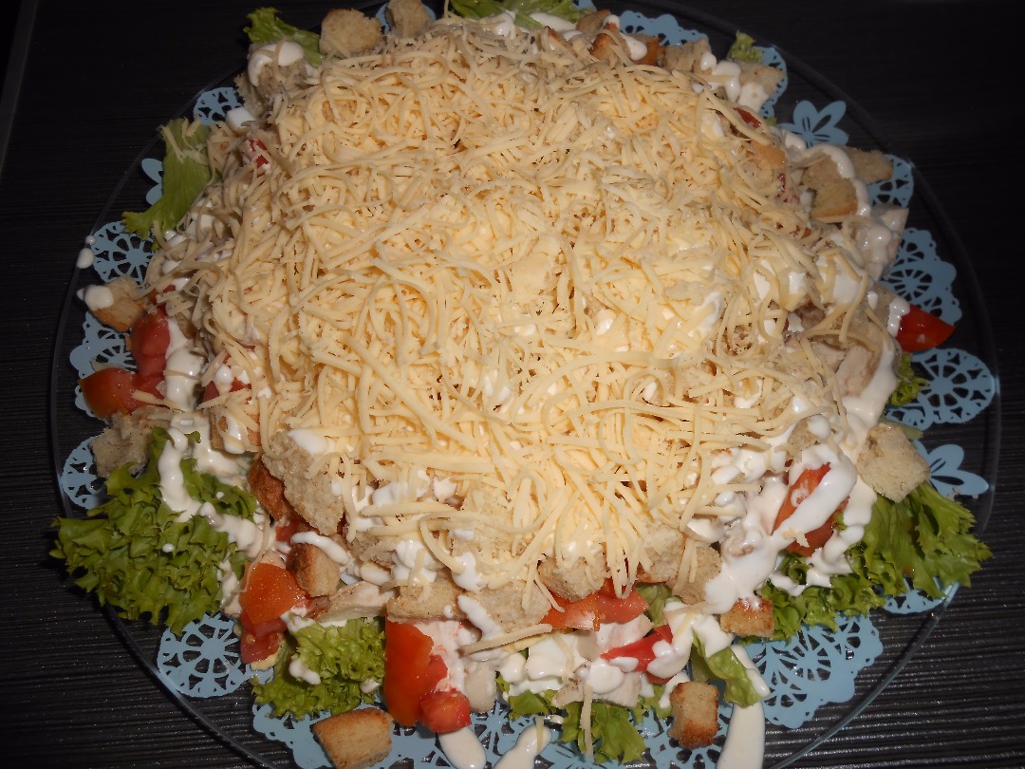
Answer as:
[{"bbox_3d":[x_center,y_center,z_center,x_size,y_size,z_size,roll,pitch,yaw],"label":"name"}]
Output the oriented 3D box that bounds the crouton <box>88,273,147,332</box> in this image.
[{"bbox_3d":[-0.138,-0.028,0.270,0.013,0.012,0.014,33,70,13],"label":"crouton"}]

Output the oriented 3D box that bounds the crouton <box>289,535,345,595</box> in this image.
[{"bbox_3d":[-0.054,0.050,0.213,0.011,0.010,0.015,-15,63,33],"label":"crouton"}]

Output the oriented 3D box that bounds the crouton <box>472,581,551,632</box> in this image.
[{"bbox_3d":[-0.001,0.062,0.214,0.021,0.013,0.013,0,66,0],"label":"crouton"}]

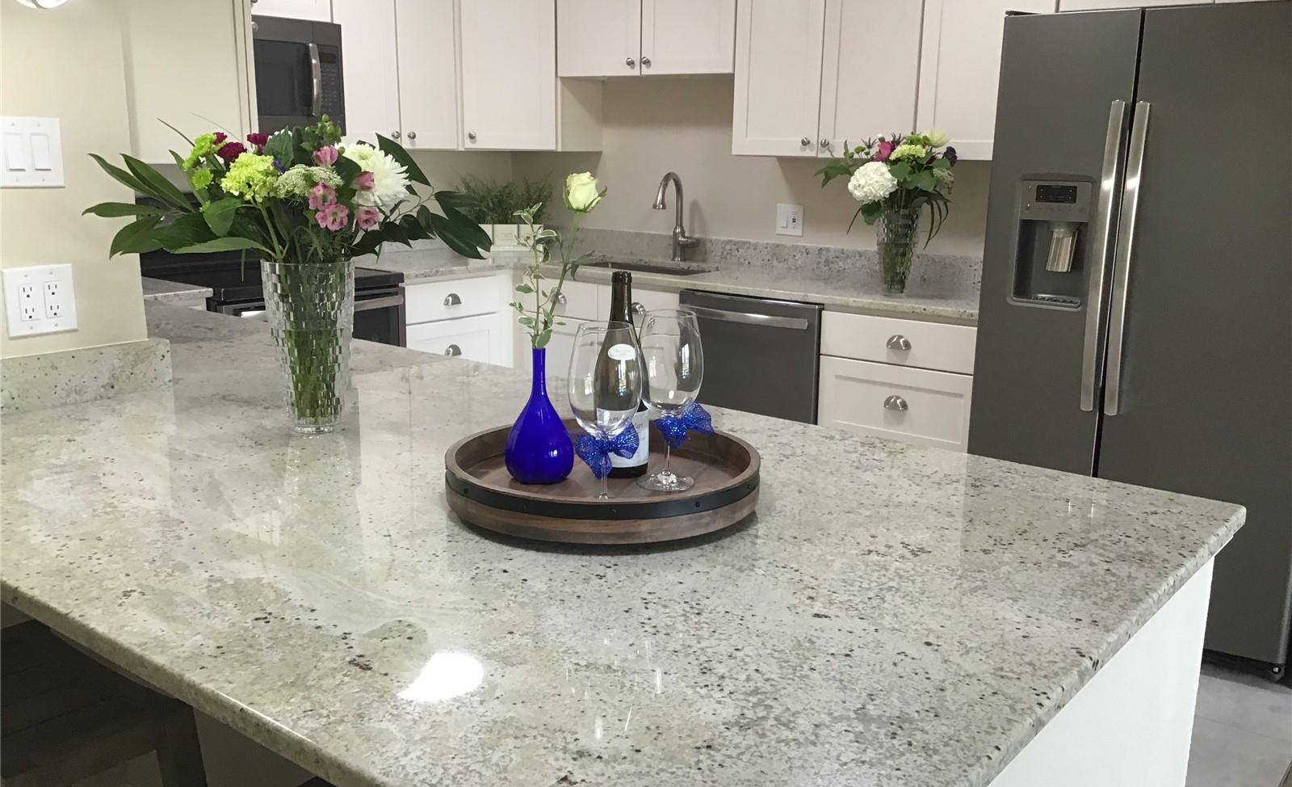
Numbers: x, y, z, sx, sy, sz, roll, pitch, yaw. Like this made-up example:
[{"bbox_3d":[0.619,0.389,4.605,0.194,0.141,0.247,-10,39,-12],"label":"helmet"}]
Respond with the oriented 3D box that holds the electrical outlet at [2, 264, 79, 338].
[{"bbox_3d":[-1.129,-0.172,2.167,0.010,0.127,0.123,10,15,38],"label":"electrical outlet"}]

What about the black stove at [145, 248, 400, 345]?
[{"bbox_3d":[-1.407,-0.123,4.337,0.680,1.170,0.760,11,15,38],"label":"black stove"}]

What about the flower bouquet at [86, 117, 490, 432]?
[{"bbox_3d":[-0.591,-0.196,1.937,0.640,0.510,0.460,-3,13,-17],"label":"flower bouquet"}]

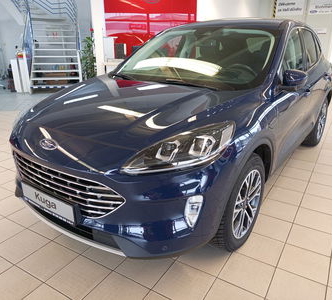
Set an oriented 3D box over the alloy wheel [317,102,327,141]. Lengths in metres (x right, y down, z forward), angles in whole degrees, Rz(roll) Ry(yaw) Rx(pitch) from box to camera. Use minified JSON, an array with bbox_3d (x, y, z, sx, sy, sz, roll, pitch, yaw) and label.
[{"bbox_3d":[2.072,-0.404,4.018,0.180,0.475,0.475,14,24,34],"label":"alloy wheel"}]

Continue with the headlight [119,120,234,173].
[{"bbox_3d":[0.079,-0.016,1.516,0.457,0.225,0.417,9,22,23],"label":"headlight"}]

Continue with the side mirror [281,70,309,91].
[{"bbox_3d":[0.944,-0.502,2.105,0.195,0.150,0.145,14,24,34],"label":"side mirror"}]

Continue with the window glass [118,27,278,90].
[{"bbox_3d":[0.243,-0.880,2.656,1.430,0.130,1.030,14,55,34],"label":"window glass"}]

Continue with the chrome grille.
[{"bbox_3d":[-0.663,0.179,1.726,1.060,0.250,0.150,14,24,34],"label":"chrome grille"}]

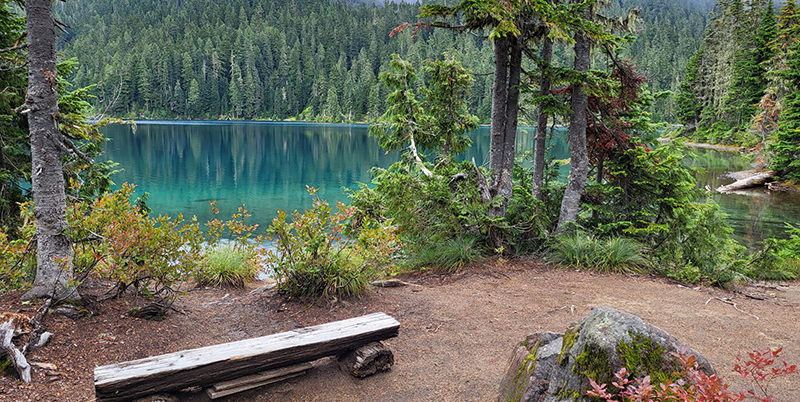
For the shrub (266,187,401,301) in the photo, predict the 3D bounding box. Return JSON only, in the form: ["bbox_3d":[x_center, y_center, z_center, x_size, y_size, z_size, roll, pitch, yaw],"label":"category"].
[{"bbox_3d":[-0.630,0.367,5.756,1.220,1.020,0.980,-1,8,-7],"label":"shrub"}]

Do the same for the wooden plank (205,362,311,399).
[{"bbox_3d":[-0.896,1.097,3.816,0.680,0.070,0.150,-6,10,-36],"label":"wooden plank"}]

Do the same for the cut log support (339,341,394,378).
[{"bbox_3d":[-0.246,1.009,4.053,0.240,0.180,0.380,-5,9,-30],"label":"cut log support"}]

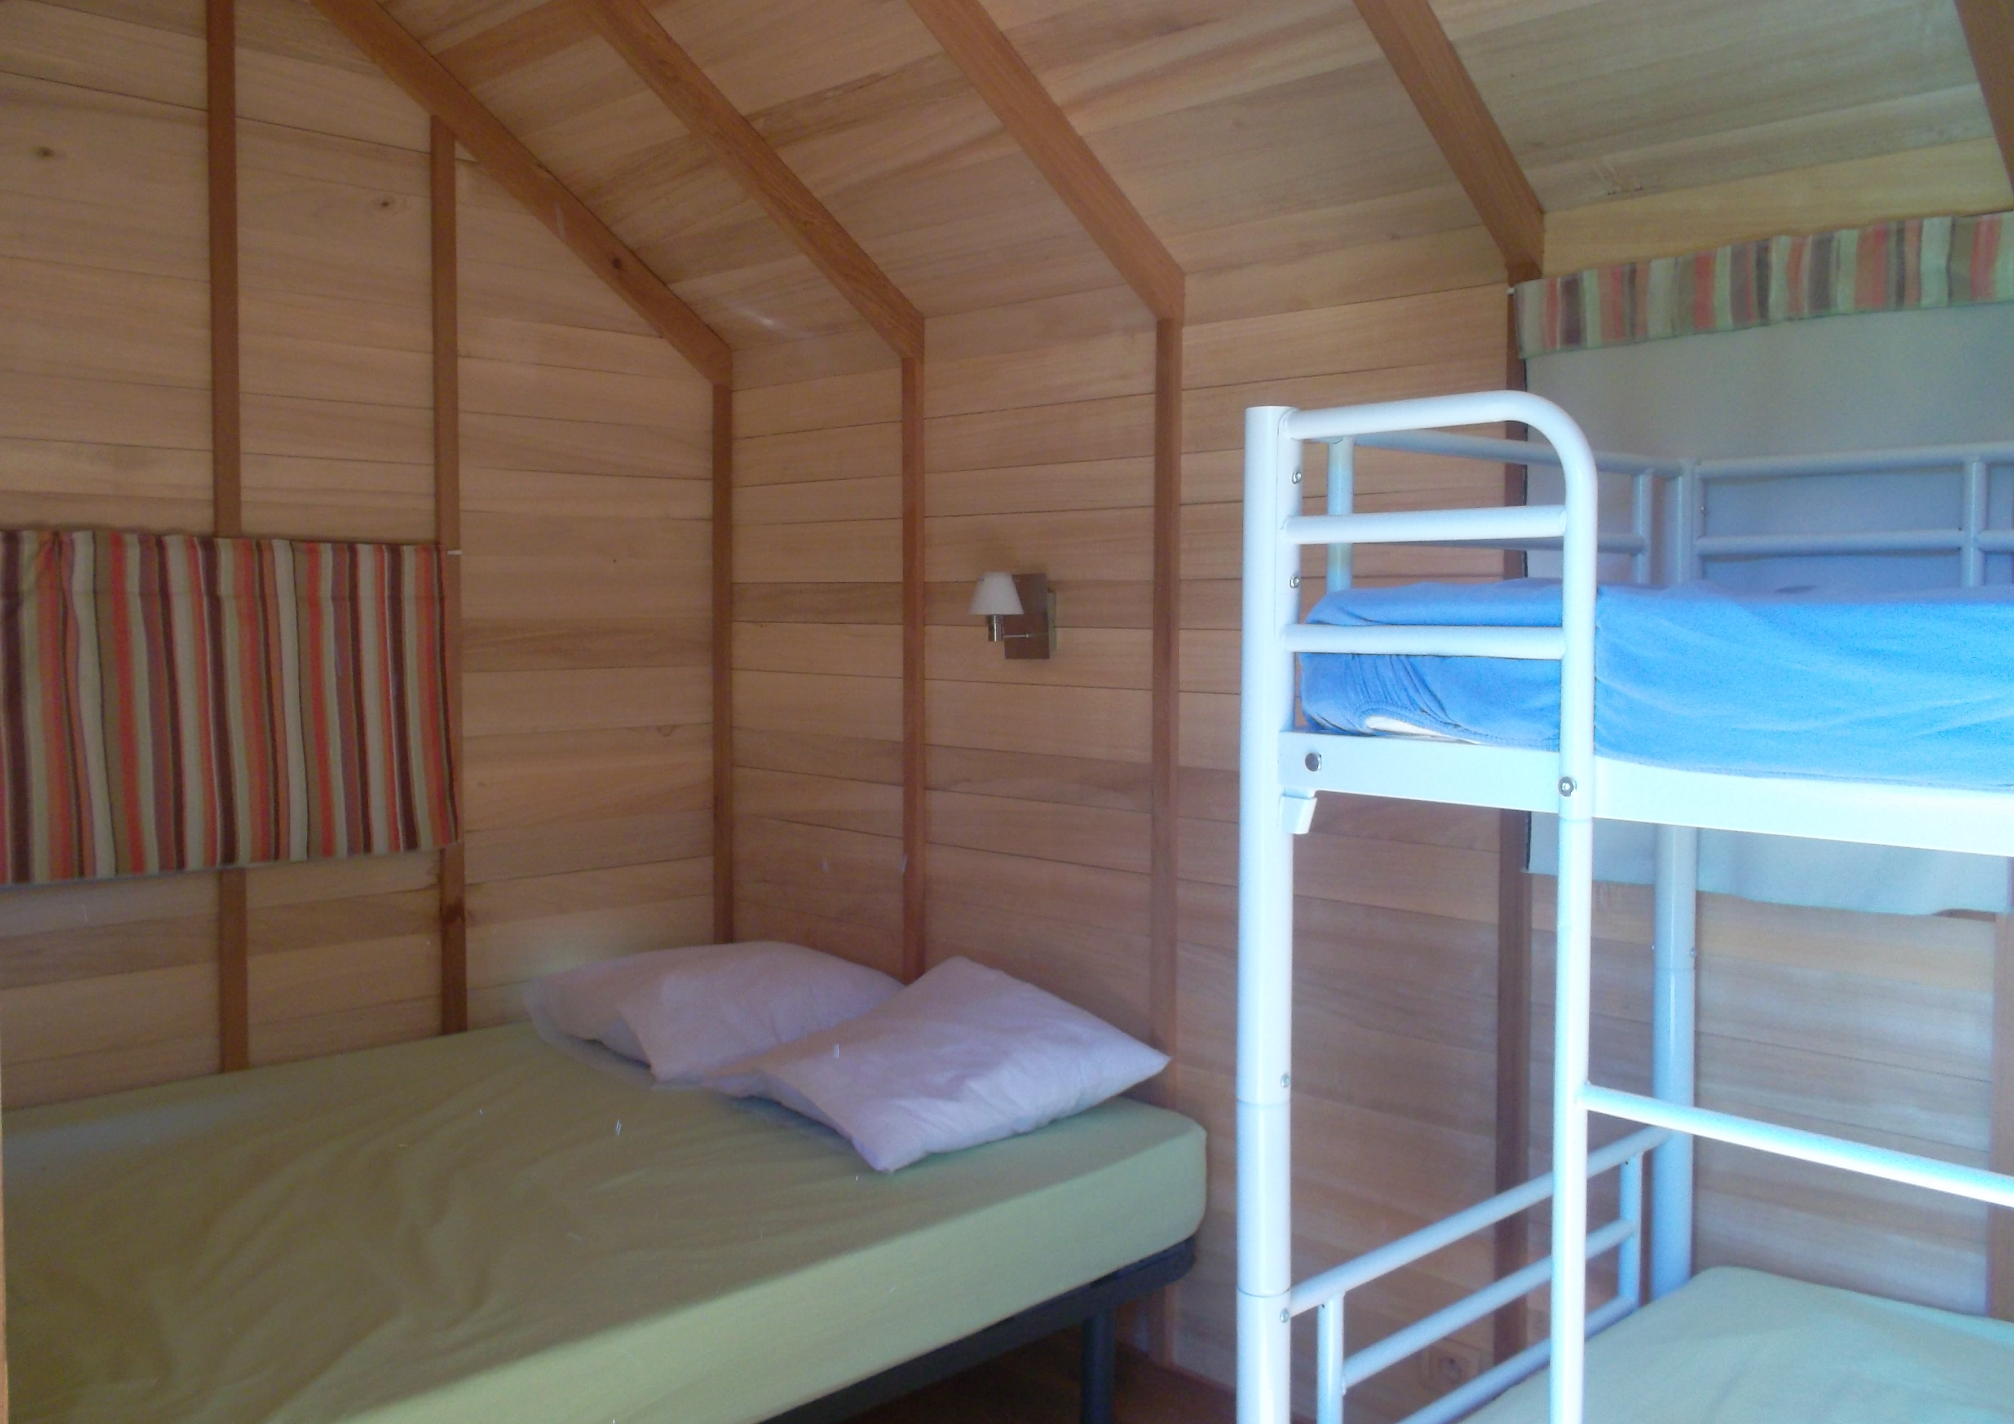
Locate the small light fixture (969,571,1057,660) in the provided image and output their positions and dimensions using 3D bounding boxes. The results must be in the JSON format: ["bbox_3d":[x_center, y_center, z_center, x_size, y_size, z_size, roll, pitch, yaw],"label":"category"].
[{"bbox_3d":[0.004,-0.172,2.938,0.110,0.155,0.160,4,5,44],"label":"small light fixture"}]

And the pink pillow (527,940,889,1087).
[{"bbox_3d":[-0.588,0.553,3.220,0.580,0.140,0.580,5,9,44],"label":"pink pillow"}]

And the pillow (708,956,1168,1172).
[{"bbox_3d":[-0.126,0.564,2.756,0.540,0.140,0.580,6,12,44],"label":"pillow"}]

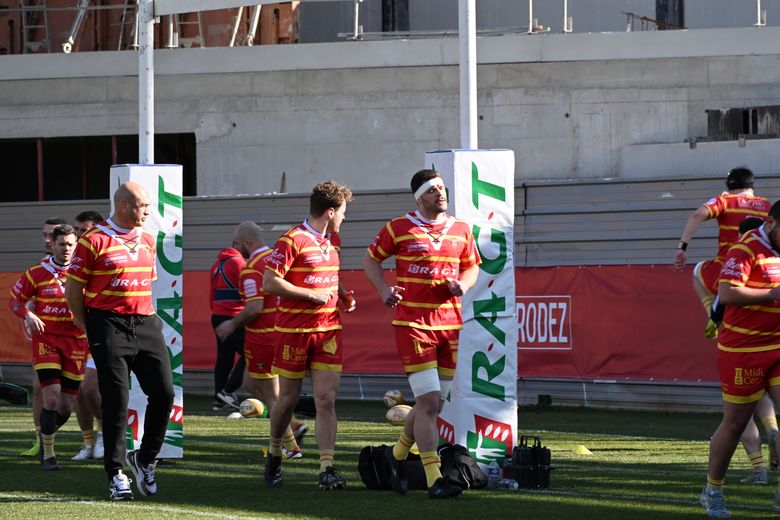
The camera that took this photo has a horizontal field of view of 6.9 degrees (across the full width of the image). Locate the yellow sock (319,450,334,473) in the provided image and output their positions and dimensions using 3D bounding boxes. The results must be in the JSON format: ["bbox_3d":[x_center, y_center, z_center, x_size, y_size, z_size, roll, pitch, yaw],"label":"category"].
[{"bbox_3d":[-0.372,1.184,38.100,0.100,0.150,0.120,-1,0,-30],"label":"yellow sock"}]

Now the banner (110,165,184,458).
[{"bbox_3d":[-1.710,0.364,45.700,0.405,2.050,0.405,0,0,-23],"label":"banner"}]

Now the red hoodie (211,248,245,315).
[{"bbox_3d":[-1.424,0.200,60.300,0.400,0.660,0.500,-1,0,-41],"label":"red hoodie"}]

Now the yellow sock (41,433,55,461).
[{"bbox_3d":[-2.319,1.265,44.000,0.090,0.195,0.110,0,0,-27],"label":"yellow sock"}]

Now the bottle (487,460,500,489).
[{"bbox_3d":[0.624,1.281,38.900,0.067,0.183,0.067,0,0,0],"label":"bottle"}]

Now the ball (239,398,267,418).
[{"bbox_3d":[-1.336,1.439,63.000,0.190,0.190,0.285,0,0,-36],"label":"ball"}]

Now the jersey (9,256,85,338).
[{"bbox_3d":[-2.216,0.247,42.300,0.550,0.560,0.340,-1,0,-15],"label":"jersey"}]

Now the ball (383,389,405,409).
[{"bbox_3d":[0.048,1.417,66.000,0.190,0.190,0.285,0,0,-24],"label":"ball"}]

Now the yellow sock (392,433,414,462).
[{"bbox_3d":[0.075,1.082,37.400,0.090,0.165,0.110,0,36,-37],"label":"yellow sock"}]

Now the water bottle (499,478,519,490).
[{"bbox_3d":[0.684,1.295,37.500,0.065,0.065,0.200,0,0,-25],"label":"water bottle"}]

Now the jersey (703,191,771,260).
[{"bbox_3d":[2.502,-0.230,46.000,0.530,0.540,0.340,-1,0,-14],"label":"jersey"}]

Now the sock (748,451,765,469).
[{"bbox_3d":[2.160,1.179,38.300,0.110,0.130,0.100,-1,0,30],"label":"sock"}]

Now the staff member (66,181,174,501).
[{"bbox_3d":[-1.518,0.456,36.600,0.600,1.790,0.480,-1,0,-25],"label":"staff member"}]

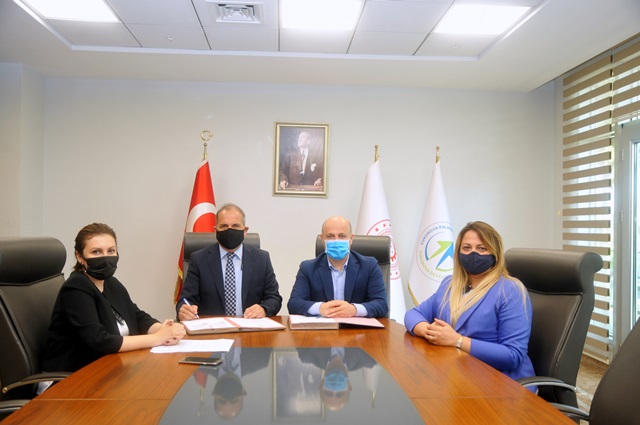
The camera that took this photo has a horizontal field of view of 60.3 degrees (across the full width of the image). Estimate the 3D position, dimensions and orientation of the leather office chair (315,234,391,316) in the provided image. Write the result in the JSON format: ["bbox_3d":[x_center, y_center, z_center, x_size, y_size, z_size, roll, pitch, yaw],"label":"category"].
[{"bbox_3d":[0.234,0.737,3.283,0.620,1.184,0.700,1,-1,-6],"label":"leather office chair"}]

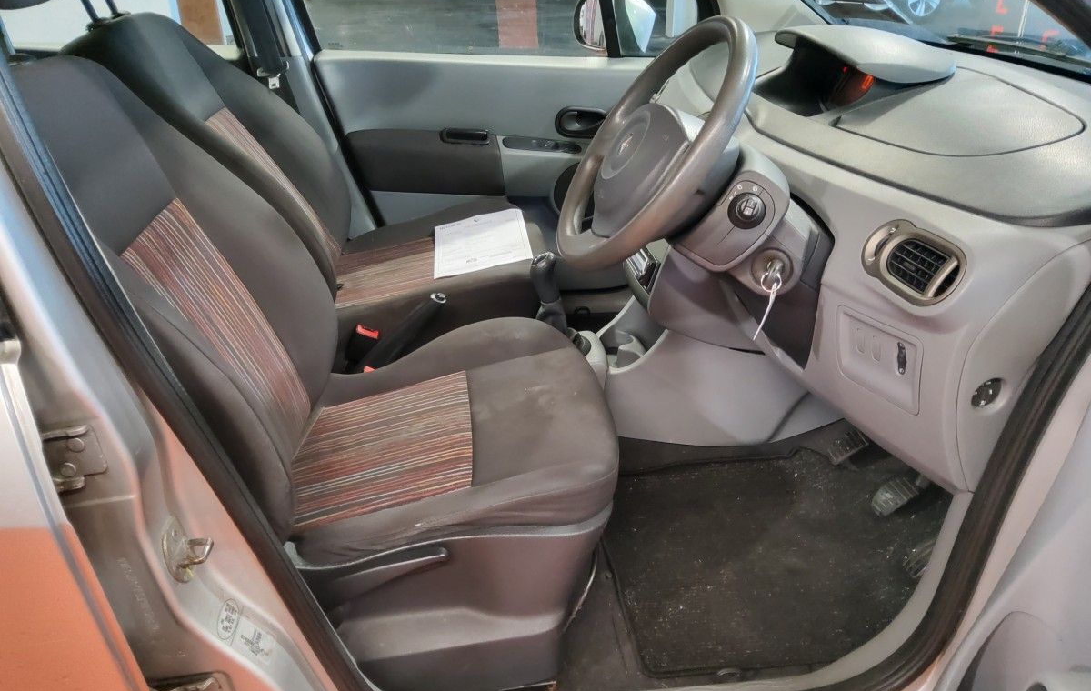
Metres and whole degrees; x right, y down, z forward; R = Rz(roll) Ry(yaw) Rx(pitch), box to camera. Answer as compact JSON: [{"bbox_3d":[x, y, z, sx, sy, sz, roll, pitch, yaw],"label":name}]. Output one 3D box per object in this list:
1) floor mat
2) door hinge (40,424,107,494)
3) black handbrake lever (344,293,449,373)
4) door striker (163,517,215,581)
[{"bbox_3d":[0.435,0.332,1.391,0.640,0.025,0.490,-3,28,-4],"label":"floor mat"},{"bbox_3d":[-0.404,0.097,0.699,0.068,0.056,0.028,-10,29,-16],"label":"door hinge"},{"bbox_3d":[-0.284,-0.007,1.543,0.260,0.050,0.042,-43,26,16],"label":"black handbrake lever"},{"bbox_3d":[-0.334,0.191,0.763,0.030,0.068,0.037,2,28,7],"label":"door striker"}]

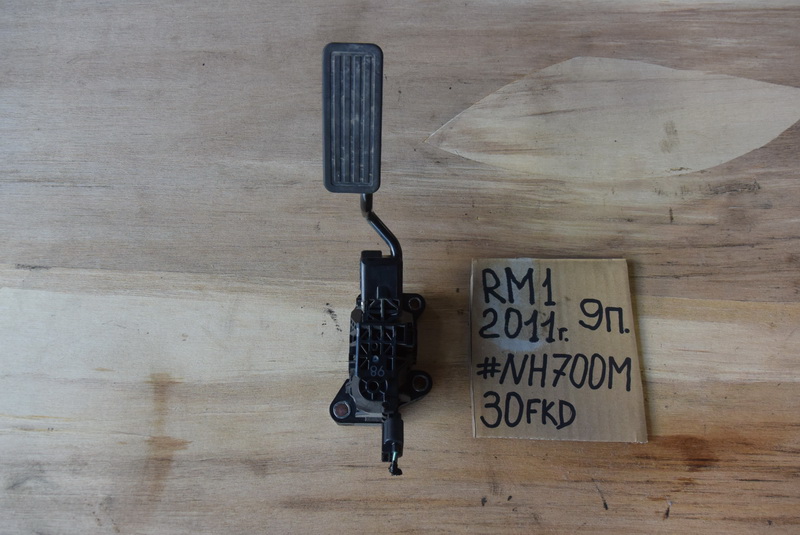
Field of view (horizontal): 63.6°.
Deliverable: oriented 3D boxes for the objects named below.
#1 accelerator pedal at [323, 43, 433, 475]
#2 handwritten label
[{"bbox_3d":[-0.018,-0.007,0.500,0.087,0.118,0.316,0,70,0],"label":"accelerator pedal"},{"bbox_3d":[0.128,0.065,0.534,0.136,0.004,0.153,1,70,0],"label":"handwritten label"}]

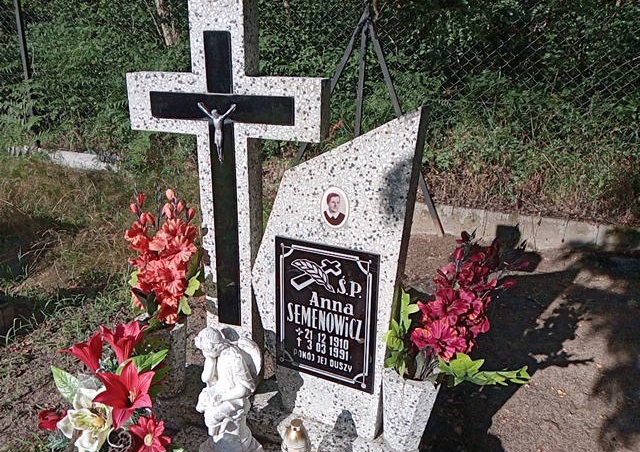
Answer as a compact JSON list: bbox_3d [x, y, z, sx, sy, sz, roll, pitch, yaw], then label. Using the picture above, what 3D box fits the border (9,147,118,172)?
[{"bbox_3d":[-2.313,-0.593,4.650,1.250,0.160,0.140,9,21,22],"label":"border"}]

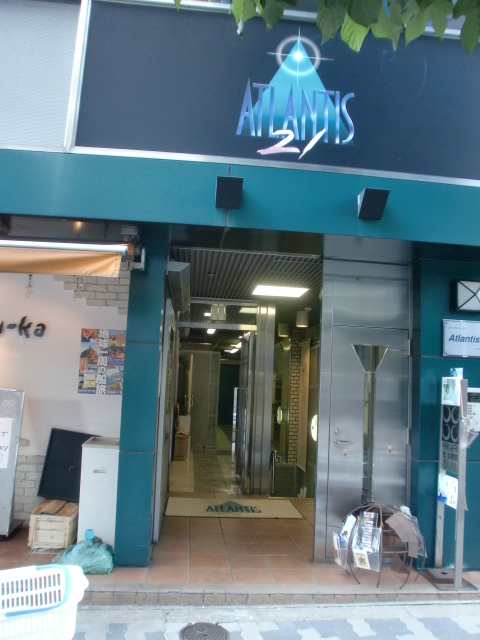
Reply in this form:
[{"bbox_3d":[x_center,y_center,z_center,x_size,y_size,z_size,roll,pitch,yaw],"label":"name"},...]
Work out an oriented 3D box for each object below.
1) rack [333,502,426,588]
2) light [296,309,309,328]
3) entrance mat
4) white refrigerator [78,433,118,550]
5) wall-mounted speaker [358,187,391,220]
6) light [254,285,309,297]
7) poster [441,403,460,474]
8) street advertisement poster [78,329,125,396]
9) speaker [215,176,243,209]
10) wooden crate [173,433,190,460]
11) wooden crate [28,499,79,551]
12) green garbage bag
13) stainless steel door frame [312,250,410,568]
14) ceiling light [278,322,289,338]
[{"bbox_3d":[1.081,1.695,3.971,0.680,0.520,0.660,3,-5,-5],"label":"rack"},{"bbox_3d":[0.978,0.000,8.073,0.175,0.250,0.175,3,-5,-5],"label":"light"},{"bbox_3d":[-0.075,2.050,5.672,1.430,0.012,0.850,3,-6,-5],"label":"entrance mat"},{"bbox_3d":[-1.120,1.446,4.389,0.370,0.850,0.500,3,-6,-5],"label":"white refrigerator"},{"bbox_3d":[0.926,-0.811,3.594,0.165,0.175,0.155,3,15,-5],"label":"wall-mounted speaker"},{"bbox_3d":[0.474,-0.350,6.224,0.610,0.060,0.650,3,-6,-5],"label":"light"},{"bbox_3d":[1.653,0.931,4.071,0.020,0.500,0.380,2,-5,3],"label":"poster"},{"bbox_3d":[-1.263,0.385,4.758,0.415,0.600,0.010,3,-6,-5],"label":"street advertisement poster"},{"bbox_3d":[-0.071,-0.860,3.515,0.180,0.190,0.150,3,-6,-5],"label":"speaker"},{"bbox_3d":[-0.989,2.137,8.768,0.200,0.420,0.420,2,-6,3],"label":"wooden crate"},{"bbox_3d":[-1.538,1.703,4.365,0.320,0.270,0.500,3,-6,-5],"label":"wooden crate"},{"bbox_3d":[-1.169,1.741,3.897,0.460,0.230,0.290,3,-5,-5],"label":"green garbage bag"},{"bbox_3d":[1.034,0.741,4.387,0.777,2.490,0.140,3,-5,-5],"label":"stainless steel door frame"},{"bbox_3d":[0.854,0.215,10.111,0.175,0.250,0.175,3,-5,-5],"label":"ceiling light"}]

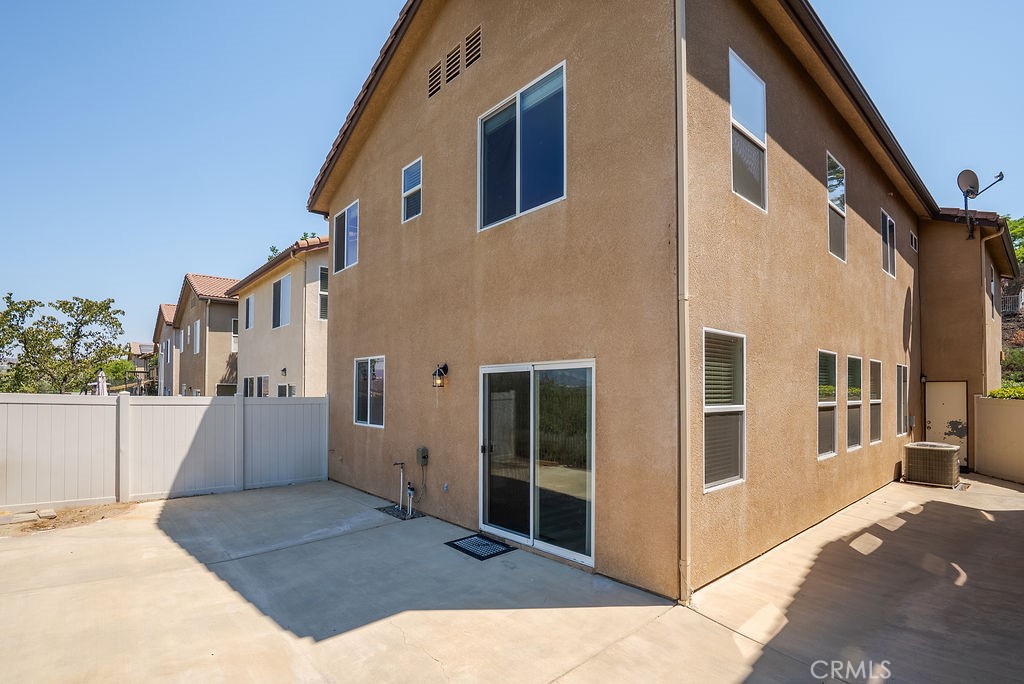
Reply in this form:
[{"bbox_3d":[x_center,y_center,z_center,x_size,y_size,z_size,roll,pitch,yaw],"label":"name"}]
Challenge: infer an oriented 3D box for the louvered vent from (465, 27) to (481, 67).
[{"bbox_3d":[-0.518,-4.078,6.322,0.080,0.455,0.336,4,-5,-44],"label":"louvered vent"}]

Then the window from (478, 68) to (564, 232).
[{"bbox_3d":[0.085,-2.265,5.508,0.100,1.554,1.546,4,-5,-42],"label":"window"}]

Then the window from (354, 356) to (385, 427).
[{"bbox_3d":[-2.544,0.891,8.146,0.100,1.222,1.236,4,-5,-42],"label":"window"}]

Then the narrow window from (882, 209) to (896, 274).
[{"bbox_3d":[7.845,-2.017,9.496,1.229,1.210,0.080,3,-4,-40],"label":"narrow window"}]

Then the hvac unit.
[{"bbox_3d":[8.270,2.420,8.970,0.740,0.720,0.740,4,-5,-42],"label":"hvac unit"}]

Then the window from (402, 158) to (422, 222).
[{"bbox_3d":[-1.608,-2.450,7.411,0.080,0.917,0.589,4,-5,-44],"label":"window"}]

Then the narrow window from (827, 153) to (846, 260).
[{"bbox_3d":[5.155,-2.102,7.242,0.923,1.549,0.080,3,-4,-40],"label":"narrow window"}]

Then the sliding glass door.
[{"bbox_3d":[0.222,1.270,5.195,0.120,2.050,1.835,4,-5,-42],"label":"sliding glass door"}]

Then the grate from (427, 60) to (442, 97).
[{"bbox_3d":[-1.165,-4.006,6.982,0.080,0.440,0.333,4,-5,-44],"label":"grate"}]

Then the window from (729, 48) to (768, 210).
[{"bbox_3d":[2.688,-2.340,5.178,0.950,1.547,0.080,3,-4,-40],"label":"window"}]

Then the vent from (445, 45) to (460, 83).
[{"bbox_3d":[-0.845,-4.055,6.632,0.060,0.432,0.350,4,-5,-42],"label":"vent"}]

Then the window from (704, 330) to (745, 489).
[{"bbox_3d":[2.212,0.700,4.742,0.944,1.606,0.080,3,-4,-40],"label":"window"}]

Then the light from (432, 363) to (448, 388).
[{"bbox_3d":[-0.996,0.472,6.352,0.200,0.320,0.160,4,-5,-42],"label":"light"}]

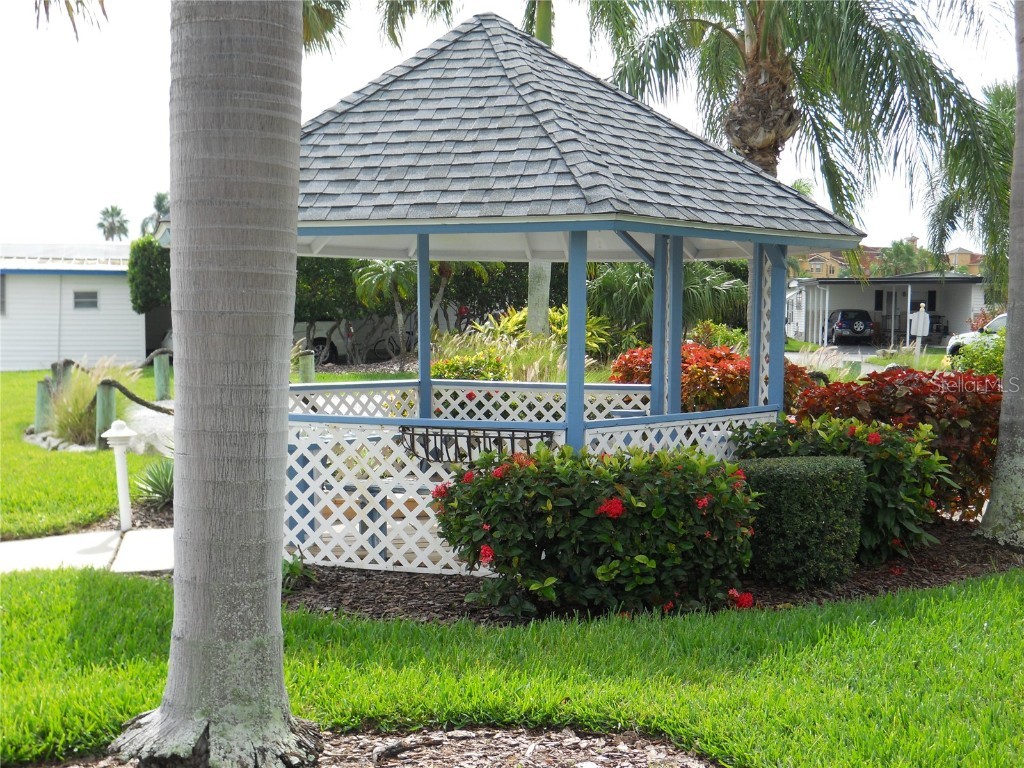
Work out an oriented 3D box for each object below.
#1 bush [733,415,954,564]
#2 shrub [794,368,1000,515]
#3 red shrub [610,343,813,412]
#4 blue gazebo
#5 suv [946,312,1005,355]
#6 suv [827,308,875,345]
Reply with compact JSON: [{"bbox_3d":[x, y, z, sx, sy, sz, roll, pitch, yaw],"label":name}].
[{"bbox_3d":[2.232,0.658,8.206,1.470,0.880,1.200,1,4,0],"label":"bush"},{"bbox_3d":[3.146,0.448,9.795,1.722,1.116,1.400,1,4,0],"label":"shrub"},{"bbox_3d":[2.182,0.171,13.336,2.171,1.210,1.600,1,4,0],"label":"red shrub"},{"bbox_3d":[-0.205,-0.847,9.000,4.694,3.741,5.420,-1,4,-16],"label":"blue gazebo"},{"bbox_3d":[14.202,-1.145,32.284,1.850,1.680,4.550,-2,5,-40],"label":"suv"},{"bbox_3d":[15.795,-2.675,56.935,1.750,1.690,4.200,1,4,8],"label":"suv"}]

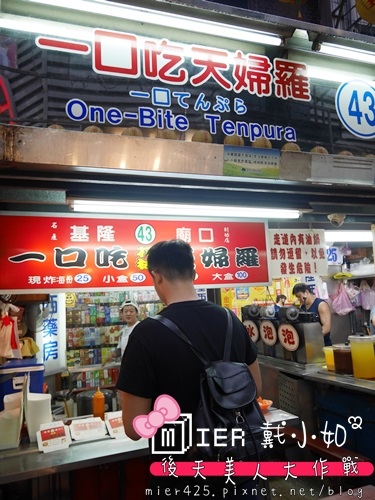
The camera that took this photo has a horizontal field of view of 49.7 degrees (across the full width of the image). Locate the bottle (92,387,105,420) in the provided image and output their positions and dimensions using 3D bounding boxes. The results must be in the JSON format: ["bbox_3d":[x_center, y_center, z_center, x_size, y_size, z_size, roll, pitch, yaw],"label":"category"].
[{"bbox_3d":[-0.460,0.811,2.110,0.057,0.187,0.057,-1,-6,-11],"label":"bottle"}]

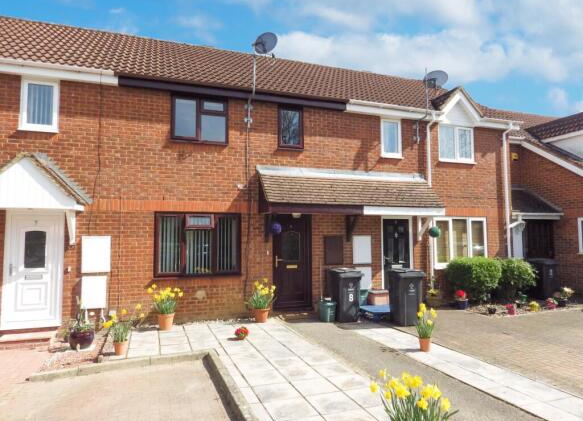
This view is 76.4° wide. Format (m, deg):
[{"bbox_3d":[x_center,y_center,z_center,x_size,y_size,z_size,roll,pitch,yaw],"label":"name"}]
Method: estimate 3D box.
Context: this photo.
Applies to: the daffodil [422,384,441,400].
[{"bbox_3d":[1.002,1.302,2.650,0.120,0.100,0.090,-2,-4,30],"label":"daffodil"}]

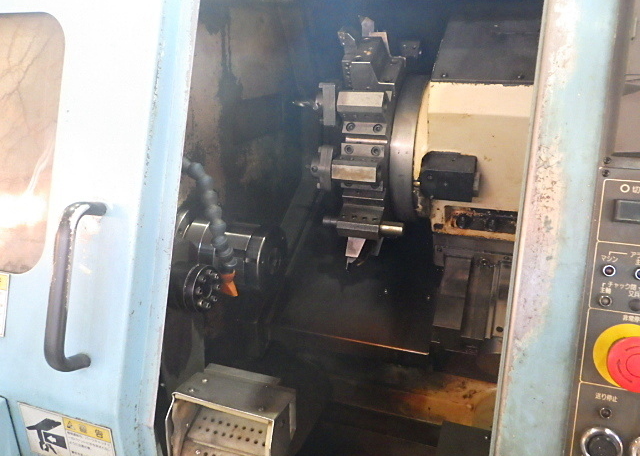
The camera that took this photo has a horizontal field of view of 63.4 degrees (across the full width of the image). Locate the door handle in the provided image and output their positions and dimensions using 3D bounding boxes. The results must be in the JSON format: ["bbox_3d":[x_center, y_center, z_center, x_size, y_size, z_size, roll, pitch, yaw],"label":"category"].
[{"bbox_3d":[-0.264,0.065,0.560,0.021,0.190,0.047,6,2,17],"label":"door handle"}]

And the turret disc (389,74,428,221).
[{"bbox_3d":[0.195,-0.166,1.093,0.050,0.310,0.310,6,1,17],"label":"turret disc"}]

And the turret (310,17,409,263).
[{"bbox_3d":[0.117,-0.163,1.016,0.167,0.470,0.380,6,2,17],"label":"turret"}]

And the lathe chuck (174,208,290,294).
[{"bbox_3d":[-0.169,0.044,0.945,0.175,0.142,0.142,6,1,17],"label":"lathe chuck"}]

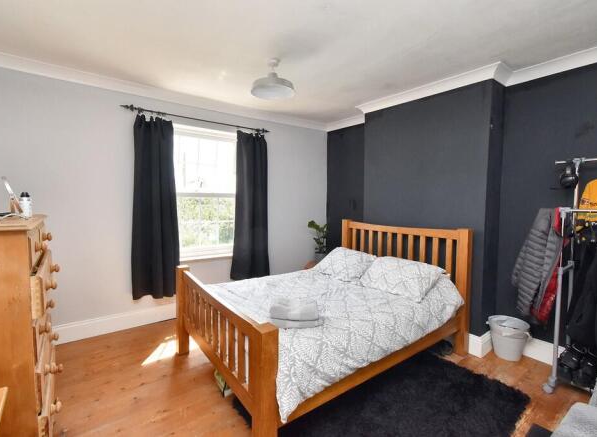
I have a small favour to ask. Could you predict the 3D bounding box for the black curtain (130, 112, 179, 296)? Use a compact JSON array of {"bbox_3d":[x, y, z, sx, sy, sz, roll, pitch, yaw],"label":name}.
[{"bbox_3d":[-1.444,-0.098,2.777,0.420,1.800,0.120,-2,5,-37],"label":"black curtain"}]

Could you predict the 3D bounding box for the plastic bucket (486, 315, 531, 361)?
[{"bbox_3d":[1.832,1.059,2.385,0.300,0.295,0.290,-2,5,-37],"label":"plastic bucket"}]

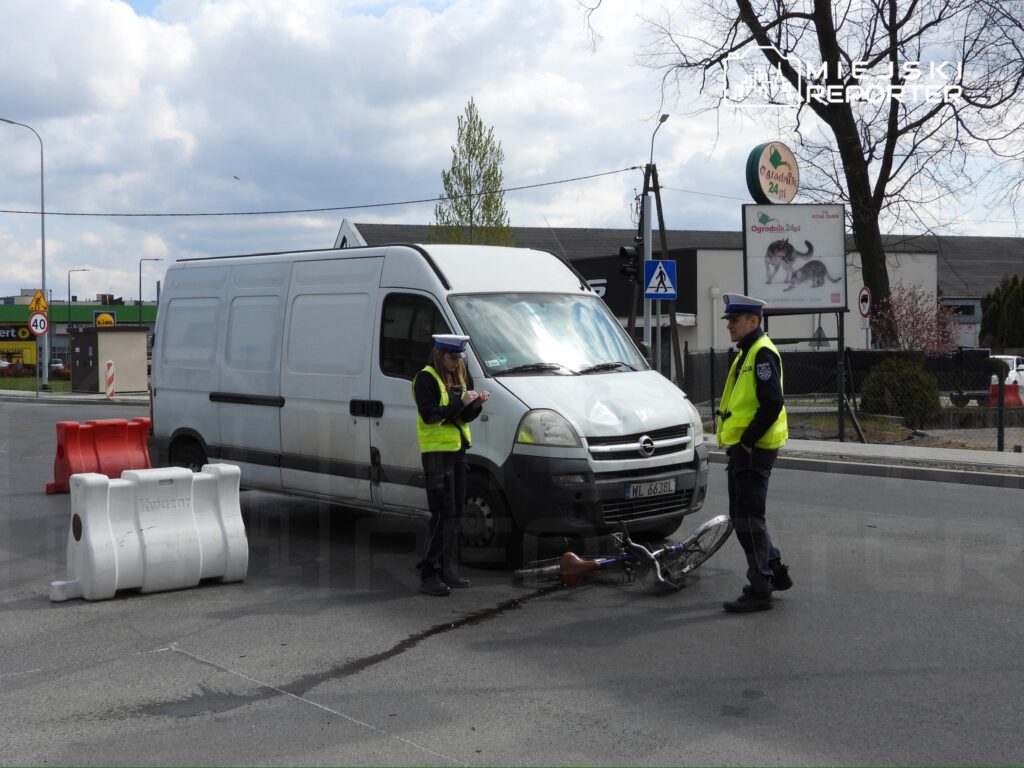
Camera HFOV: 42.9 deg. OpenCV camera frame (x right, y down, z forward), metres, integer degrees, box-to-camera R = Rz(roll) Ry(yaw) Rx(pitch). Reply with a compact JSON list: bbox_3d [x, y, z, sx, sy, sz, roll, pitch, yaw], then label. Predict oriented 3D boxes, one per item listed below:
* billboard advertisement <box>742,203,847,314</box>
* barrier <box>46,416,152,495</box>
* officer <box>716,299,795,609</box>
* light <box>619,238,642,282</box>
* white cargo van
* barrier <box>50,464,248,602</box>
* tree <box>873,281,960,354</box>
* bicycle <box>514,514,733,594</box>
[{"bbox_3d":[4.283,-1.892,19.700,1.750,1.650,0.150,-1,2,-19],"label":"billboard advertisement"},{"bbox_3d":[-4.607,0.800,14.604,1.160,0.770,0.410,-1,2,-40],"label":"barrier"},{"bbox_3d":[1.440,0.398,7.765,0.440,1.880,0.510,-1,3,-17],"label":"officer"},{"bbox_3d":[1.856,-1.918,20.300,0.330,0.660,0.250,-1,2,-33],"label":"light"},{"bbox_3d":[-0.945,-0.031,11.208,1.990,2.430,5.790,-3,4,-41],"label":"white cargo van"},{"bbox_3d":[-2.363,0.921,8.496,1.140,0.790,0.470,-2,3,-36],"label":"barrier"},{"bbox_3d":[9.634,-0.853,30.988,2.100,3.100,2.000,0,2,0],"label":"tree"},{"bbox_3d":[0.718,1.079,8.551,1.580,0.480,0.840,-5,-2,-19],"label":"bicycle"}]

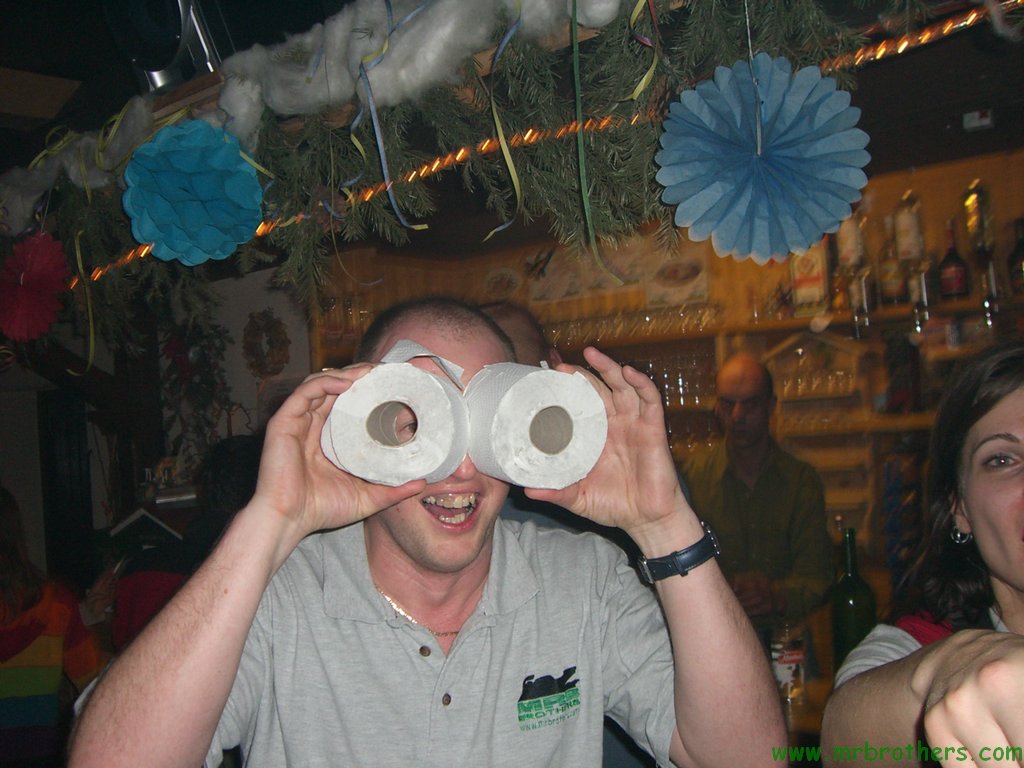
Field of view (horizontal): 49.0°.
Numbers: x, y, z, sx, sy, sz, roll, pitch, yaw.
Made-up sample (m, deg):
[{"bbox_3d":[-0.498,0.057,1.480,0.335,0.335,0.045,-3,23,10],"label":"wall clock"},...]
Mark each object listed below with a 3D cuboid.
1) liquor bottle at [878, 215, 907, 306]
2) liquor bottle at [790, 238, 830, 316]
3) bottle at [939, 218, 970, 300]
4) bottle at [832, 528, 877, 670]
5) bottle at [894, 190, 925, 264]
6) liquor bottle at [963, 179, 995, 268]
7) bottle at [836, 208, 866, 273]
[{"bbox_3d":[1.203,-0.393,3.550,0.083,0.280,0.083,-5,-4,30],"label":"liquor bottle"},{"bbox_3d":[0.948,-0.360,3.600,0.107,0.280,0.085,-5,-3,25],"label":"liquor bottle"},{"bbox_3d":[1.355,-0.384,3.450,0.090,0.250,0.090,-5,-4,30],"label":"bottle"},{"bbox_3d":[0.762,0.495,2.500,0.097,0.345,0.097,-5,-4,30],"label":"bottle"},{"bbox_3d":[1.201,-0.461,3.400,0.078,0.240,0.078,-5,-4,30],"label":"bottle"},{"bbox_3d":[1.369,-0.471,3.300,0.082,0.265,0.082,-5,-4,30],"label":"liquor bottle"},{"bbox_3d":[1.057,-0.441,3.500,0.080,0.240,0.080,-5,-4,30],"label":"bottle"}]

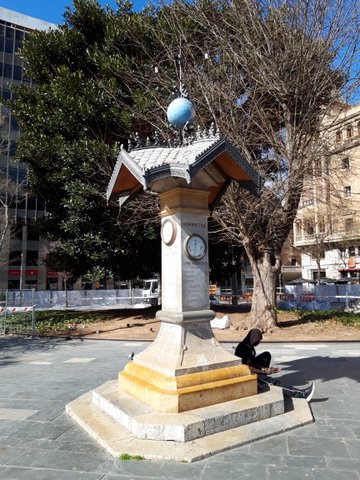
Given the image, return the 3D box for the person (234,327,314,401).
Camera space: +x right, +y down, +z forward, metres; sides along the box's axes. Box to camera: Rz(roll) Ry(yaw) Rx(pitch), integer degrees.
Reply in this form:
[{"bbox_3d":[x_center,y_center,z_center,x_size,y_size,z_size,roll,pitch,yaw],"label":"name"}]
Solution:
[{"bbox_3d":[1.295,1.764,5.196,1.020,0.973,0.565,0,-8,-3],"label":"person"}]

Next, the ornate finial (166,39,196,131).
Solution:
[{"bbox_3d":[0.034,-2.359,5.454,0.424,1.523,0.424,-1,-8,0],"label":"ornate finial"}]

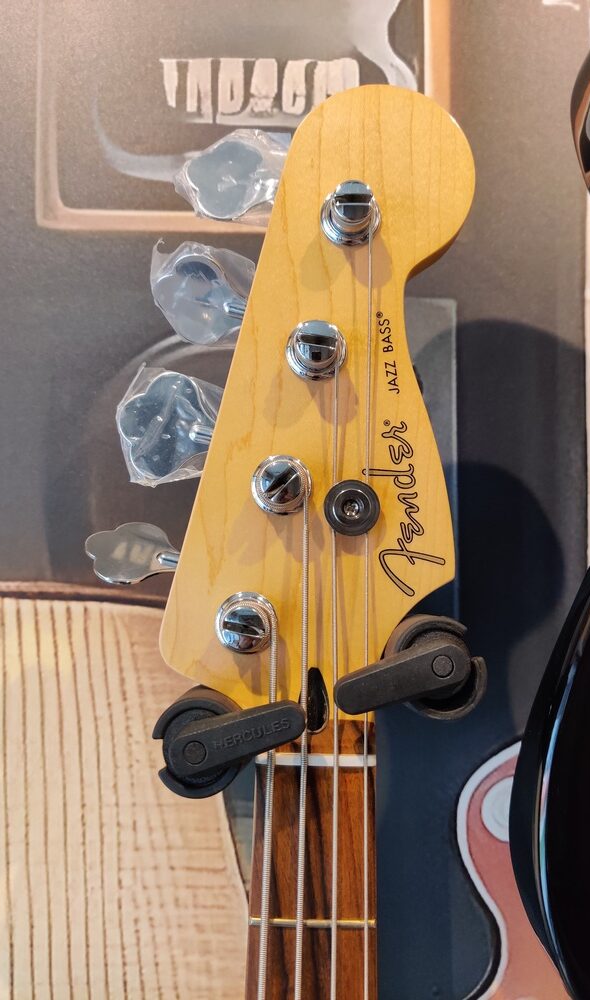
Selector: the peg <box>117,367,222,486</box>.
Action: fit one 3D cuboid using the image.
[{"bbox_3d":[-0.043,-0.025,0.277,0.039,0.038,0.011,14,-2,1],"label":"peg"}]

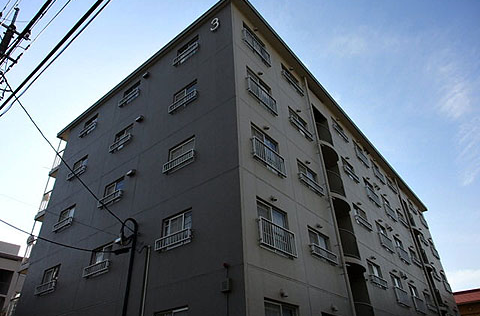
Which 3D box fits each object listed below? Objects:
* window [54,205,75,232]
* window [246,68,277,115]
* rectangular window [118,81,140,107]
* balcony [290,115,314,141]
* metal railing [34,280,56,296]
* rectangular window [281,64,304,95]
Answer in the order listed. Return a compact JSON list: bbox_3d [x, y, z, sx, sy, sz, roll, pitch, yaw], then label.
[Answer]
[{"bbox_3d":[-7.809,2.735,15.440,1.431,0.999,0.176,-26,-41,30],"label":"window"},{"bbox_3d":[0.787,-2.480,12.862,0.176,1.418,1.607,-26,-41,30],"label":"window"},{"bbox_3d":[-5.346,-3.209,17.098,1.530,1.040,0.260,-26,-40,31],"label":"rectangular window"},{"bbox_3d":[2.579,-1.204,14.733,0.200,0.300,1.760,-26,-40,31],"label":"balcony"},{"bbox_3d":[-7.702,5.218,13.717,1.431,0.378,0.135,-26,-41,30],"label":"metal railing"},{"bbox_3d":[2.518,-3.679,16.480,0.219,0.994,1.775,-26,-40,30],"label":"rectangular window"}]

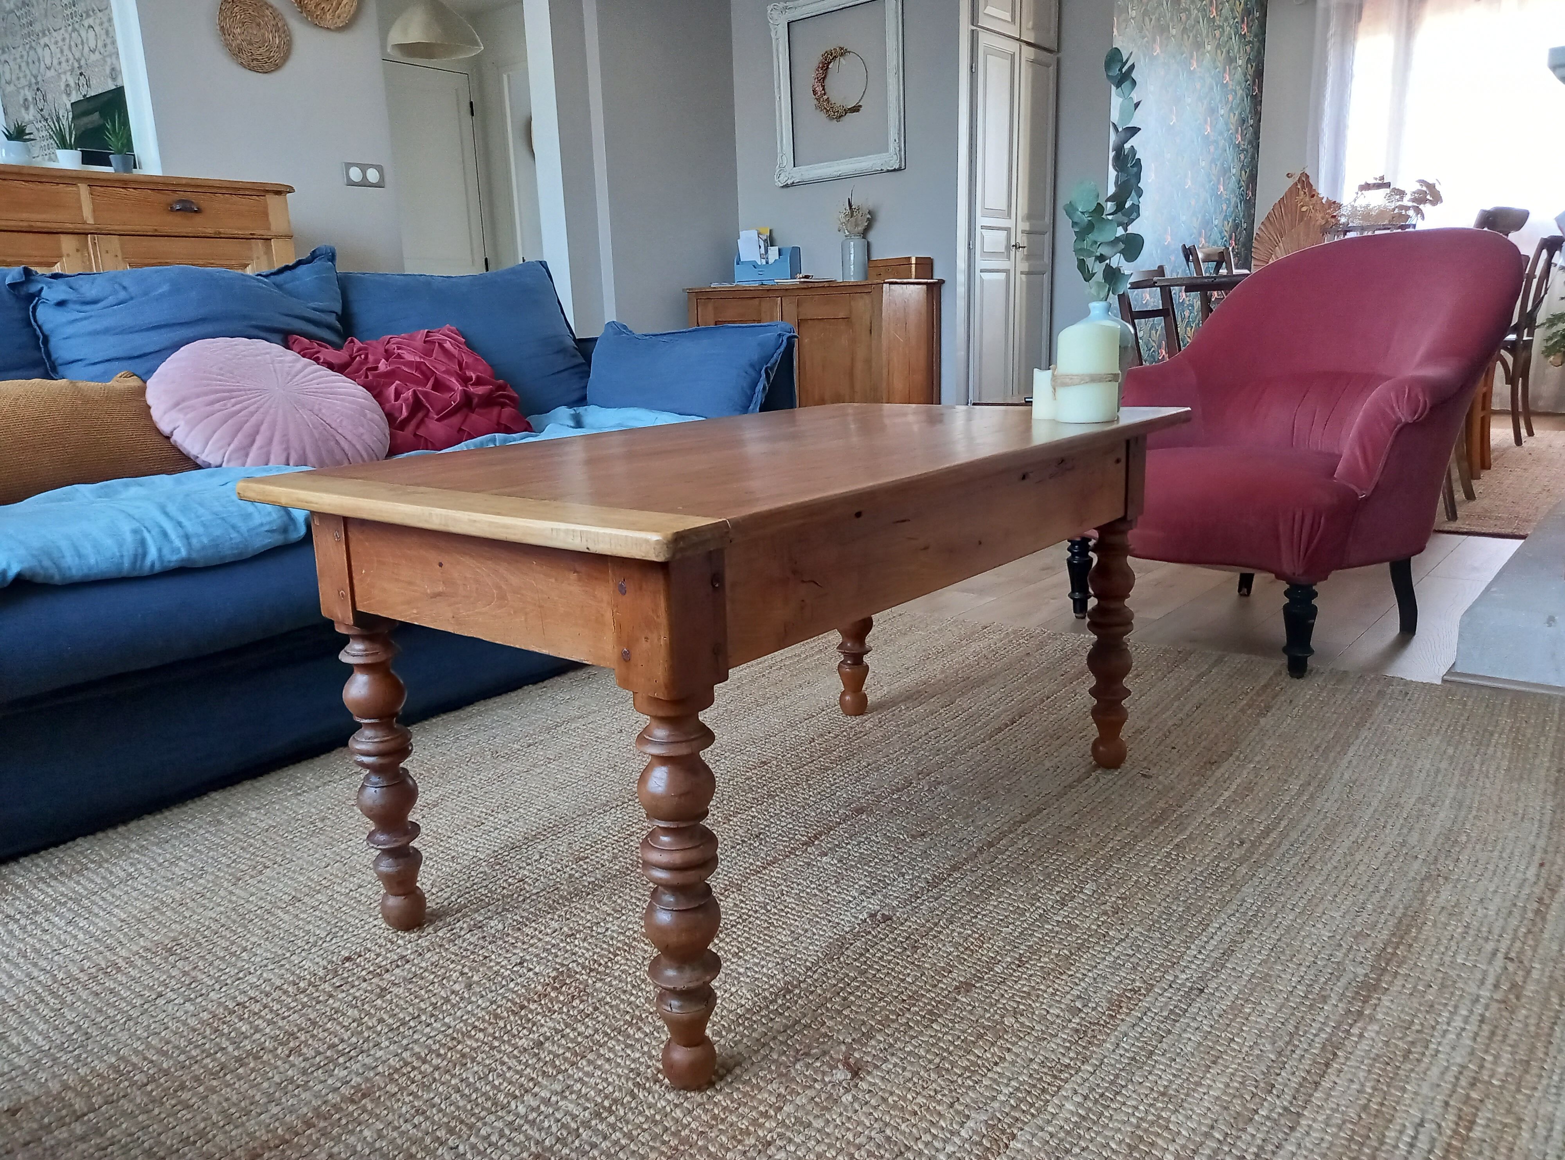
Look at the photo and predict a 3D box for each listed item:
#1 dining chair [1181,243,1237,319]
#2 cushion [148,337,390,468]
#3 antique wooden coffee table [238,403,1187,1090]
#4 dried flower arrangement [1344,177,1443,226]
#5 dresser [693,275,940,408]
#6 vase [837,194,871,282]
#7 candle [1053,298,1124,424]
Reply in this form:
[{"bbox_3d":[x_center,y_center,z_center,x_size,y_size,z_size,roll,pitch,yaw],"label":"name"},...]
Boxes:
[{"bbox_3d":[1.952,-0.917,4.588,0.490,0.880,0.440,8,17,38],"label":"dining chair"},{"bbox_3d":[-0.899,-0.295,2.000,0.405,0.130,0.405,46,31,26],"label":"cushion"},{"bbox_3d":[0.011,0.082,1.392,0.609,0.507,1.006,8,17,38],"label":"antique wooden coffee table"},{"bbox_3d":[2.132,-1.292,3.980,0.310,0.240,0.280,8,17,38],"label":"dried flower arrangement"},{"bbox_3d":[0.168,-1.270,6.553,1.407,0.817,0.553,8,17,38],"label":"dresser"},{"bbox_3d":[0.395,-1.890,6.238,0.182,0.470,0.182,-2,13,0],"label":"vase"},{"bbox_3d":[0.388,-0.267,1.427,0.081,0.130,0.081,1,13,15],"label":"candle"}]

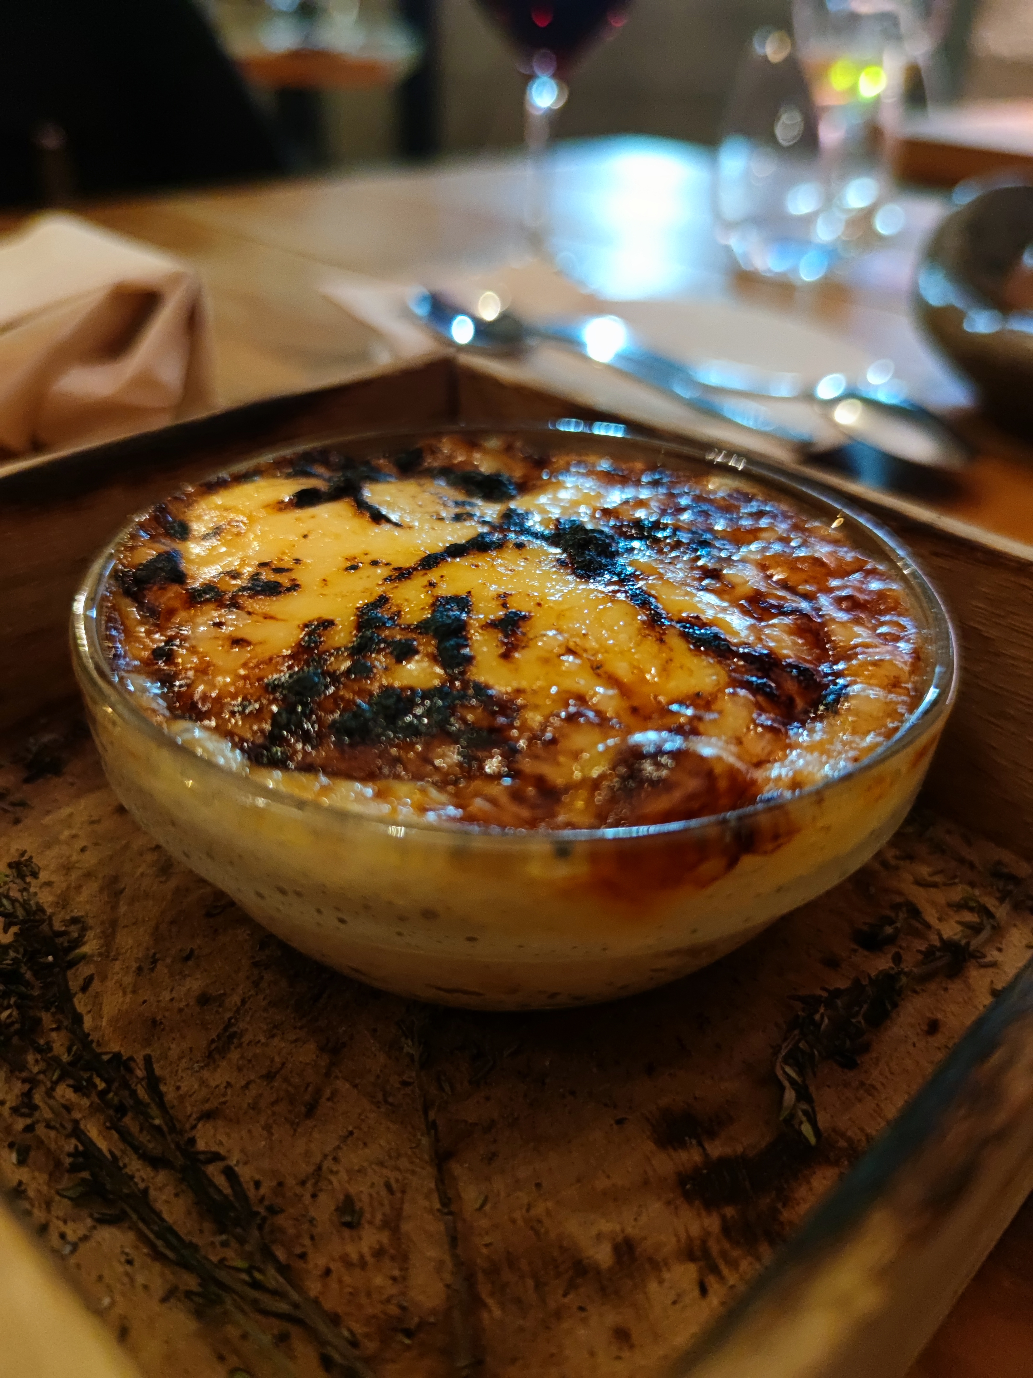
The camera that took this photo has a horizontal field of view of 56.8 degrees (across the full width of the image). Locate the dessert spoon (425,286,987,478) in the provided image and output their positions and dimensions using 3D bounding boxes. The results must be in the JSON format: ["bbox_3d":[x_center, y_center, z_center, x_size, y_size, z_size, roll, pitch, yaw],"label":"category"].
[{"bbox_3d":[0.043,-0.111,0.329,0.212,0.024,0.046,28,42,33],"label":"dessert spoon"}]

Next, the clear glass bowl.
[{"bbox_3d":[-0.001,-0.001,0.133,0.104,0.040,0.104,2,34,-1],"label":"clear glass bowl"}]

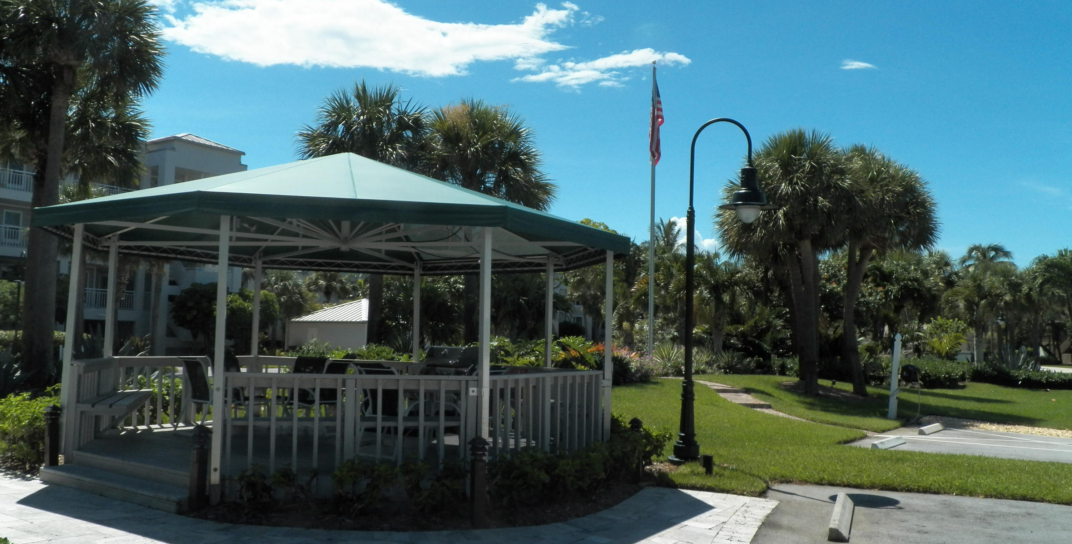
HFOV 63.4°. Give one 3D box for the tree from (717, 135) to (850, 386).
[{"bbox_3d":[6.560,-0.299,22.601,3.542,6.956,3.542,1,-4,0],"label":"tree"}]

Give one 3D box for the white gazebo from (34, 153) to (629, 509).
[{"bbox_3d":[-2.373,0.406,10.906,6.479,3.845,6.479,-1,-5,31],"label":"white gazebo"}]

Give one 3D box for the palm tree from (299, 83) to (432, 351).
[{"bbox_3d":[-4.378,-0.975,21.632,3.260,7.795,3.260,1,-4,0],"label":"palm tree"}]

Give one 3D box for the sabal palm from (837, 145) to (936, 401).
[{"bbox_3d":[9.004,-0.062,22.587,2.868,6.583,2.868,1,-4,0],"label":"sabal palm"}]

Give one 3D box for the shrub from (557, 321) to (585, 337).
[{"bbox_3d":[2.778,4.926,68.000,2.050,2.100,2.050,1,-4,0],"label":"shrub"}]

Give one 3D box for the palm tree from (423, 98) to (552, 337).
[{"bbox_3d":[-1.294,-0.696,21.616,3.281,7.366,3.281,1,-4,0],"label":"palm tree"}]

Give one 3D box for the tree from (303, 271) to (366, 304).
[{"bbox_3d":[-12.930,2.563,54.945,3.825,5.621,3.825,1,-4,0],"label":"tree"}]

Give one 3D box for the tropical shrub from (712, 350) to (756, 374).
[{"bbox_3d":[7.275,3.333,31.850,1.669,0.971,1.669,1,-4,0],"label":"tropical shrub"}]

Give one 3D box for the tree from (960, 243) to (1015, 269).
[{"bbox_3d":[29.210,2.252,56.041,3.461,8.177,3.461,1,-4,0],"label":"tree"}]

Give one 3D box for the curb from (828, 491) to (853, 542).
[{"bbox_3d":[2.837,2.259,8.069,0.170,0.120,1.779,0,-5,20],"label":"curb"}]

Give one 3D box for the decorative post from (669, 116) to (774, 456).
[{"bbox_3d":[2.383,0.194,10.921,1.342,4.330,0.680,1,-4,0],"label":"decorative post"}]

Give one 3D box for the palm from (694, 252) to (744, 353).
[{"bbox_3d":[6.958,1.542,32.991,1.976,4.604,1.976,1,-4,0],"label":"palm"}]

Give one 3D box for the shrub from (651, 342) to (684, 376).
[{"bbox_3d":[4.694,3.114,30.859,1.228,1.187,1.228,1,-4,0],"label":"shrub"}]

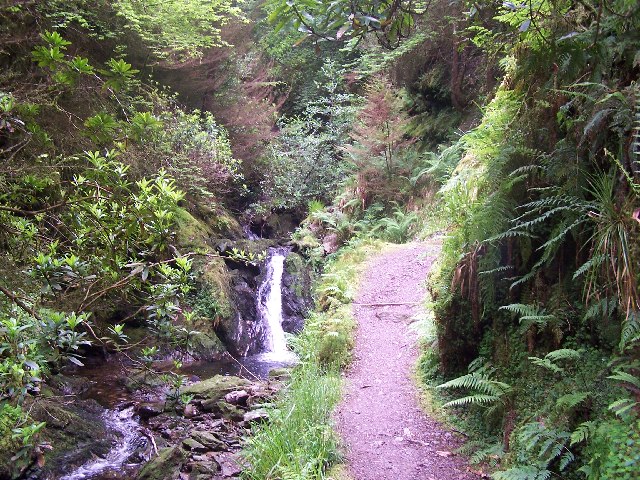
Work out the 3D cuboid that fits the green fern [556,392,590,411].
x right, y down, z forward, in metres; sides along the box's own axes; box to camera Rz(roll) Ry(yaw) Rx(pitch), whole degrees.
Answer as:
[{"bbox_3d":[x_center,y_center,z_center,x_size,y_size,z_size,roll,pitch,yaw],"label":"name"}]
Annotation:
[{"bbox_3d":[1.479,0.942,4.100,0.200,0.110,0.170,1,4,17],"label":"green fern"}]

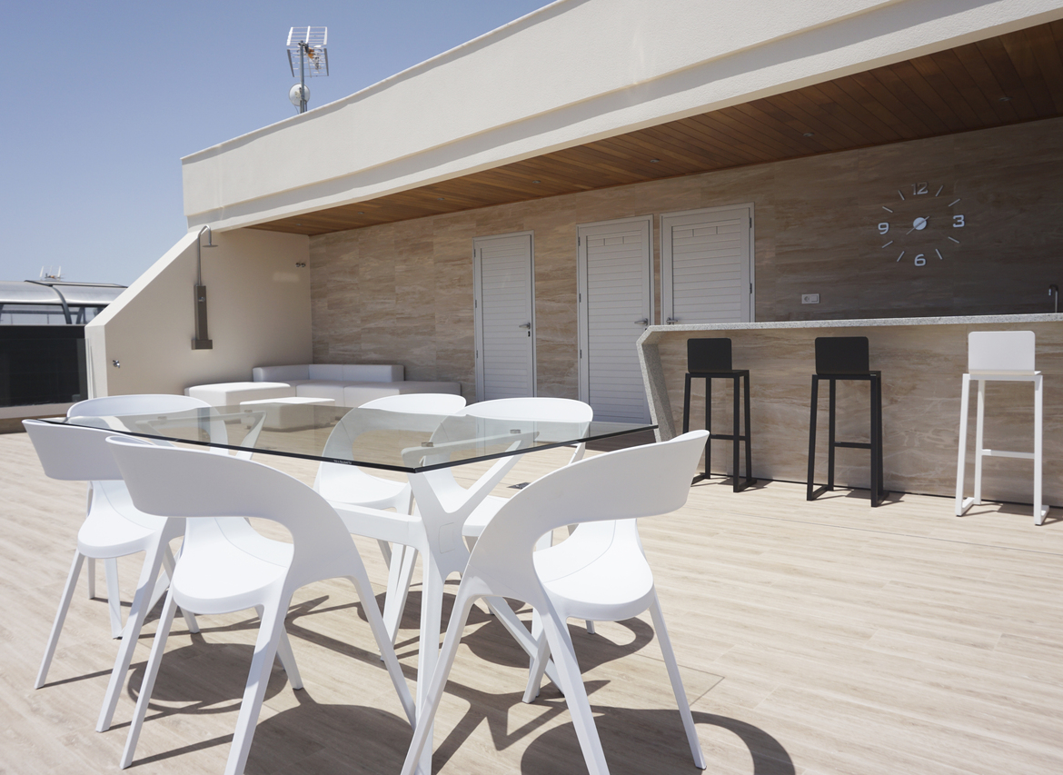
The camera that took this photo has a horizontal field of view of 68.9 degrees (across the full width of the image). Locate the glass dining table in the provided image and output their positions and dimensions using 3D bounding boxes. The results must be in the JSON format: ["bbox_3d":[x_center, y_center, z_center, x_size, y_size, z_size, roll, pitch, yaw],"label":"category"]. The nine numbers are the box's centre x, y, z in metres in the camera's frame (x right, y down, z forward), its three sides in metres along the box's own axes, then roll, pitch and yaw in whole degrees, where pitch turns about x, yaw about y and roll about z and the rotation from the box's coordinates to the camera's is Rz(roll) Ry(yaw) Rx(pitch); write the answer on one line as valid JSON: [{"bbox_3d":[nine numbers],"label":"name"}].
[{"bbox_3d":[-0.679,0.481,2.497,1.964,0.738,0.914,2,4,40],"label":"glass dining table"}]

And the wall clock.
[{"bbox_3d":[3.288,-1.380,6.574,0.677,0.703,0.035,1,4,37],"label":"wall clock"}]

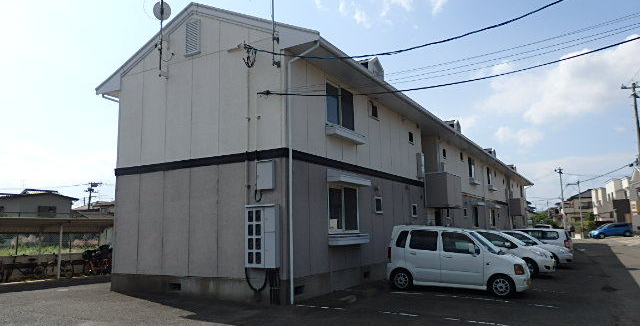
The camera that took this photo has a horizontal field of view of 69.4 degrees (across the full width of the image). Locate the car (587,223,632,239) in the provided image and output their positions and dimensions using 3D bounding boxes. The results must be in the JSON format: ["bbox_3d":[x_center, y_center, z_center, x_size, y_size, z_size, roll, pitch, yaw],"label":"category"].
[{"bbox_3d":[31.426,7.389,50.000,3.950,1.550,1.690,-3,-8,14],"label":"car"}]

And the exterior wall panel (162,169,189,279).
[{"bbox_3d":[-3.587,1.476,11.591,0.910,2.640,0.050,-6,-9,30],"label":"exterior wall panel"}]

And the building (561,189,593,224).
[{"bbox_3d":[48.313,8.449,82.434,8.600,7.500,7.600,-6,-9,29],"label":"building"}]

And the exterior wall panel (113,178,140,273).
[{"bbox_3d":[-5.203,1.630,12.454,0.982,2.652,0.060,-6,-9,29],"label":"exterior wall panel"}]

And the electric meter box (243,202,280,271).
[{"bbox_3d":[-1.277,1.614,10.096,0.840,1.350,0.200,-6,-9,30],"label":"electric meter box"}]

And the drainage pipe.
[{"bbox_3d":[-0.315,0.150,9.941,0.860,5.650,0.090,-6,-9,30],"label":"drainage pipe"}]

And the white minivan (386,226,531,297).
[{"bbox_3d":[3.459,2.332,11.429,3.400,1.650,1.480,-6,-10,33],"label":"white minivan"}]

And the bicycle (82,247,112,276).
[{"bbox_3d":[-7.900,3.507,16.658,1.720,1.050,0.580,-5,-9,27],"label":"bicycle"}]

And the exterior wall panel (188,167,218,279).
[{"bbox_3d":[-2.806,1.388,11.091,0.920,2.652,0.060,-6,-9,29],"label":"exterior wall panel"}]

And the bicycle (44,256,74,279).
[{"bbox_3d":[-10.201,4.073,18.100,1.700,1.000,0.560,-5,-9,25],"label":"bicycle"}]

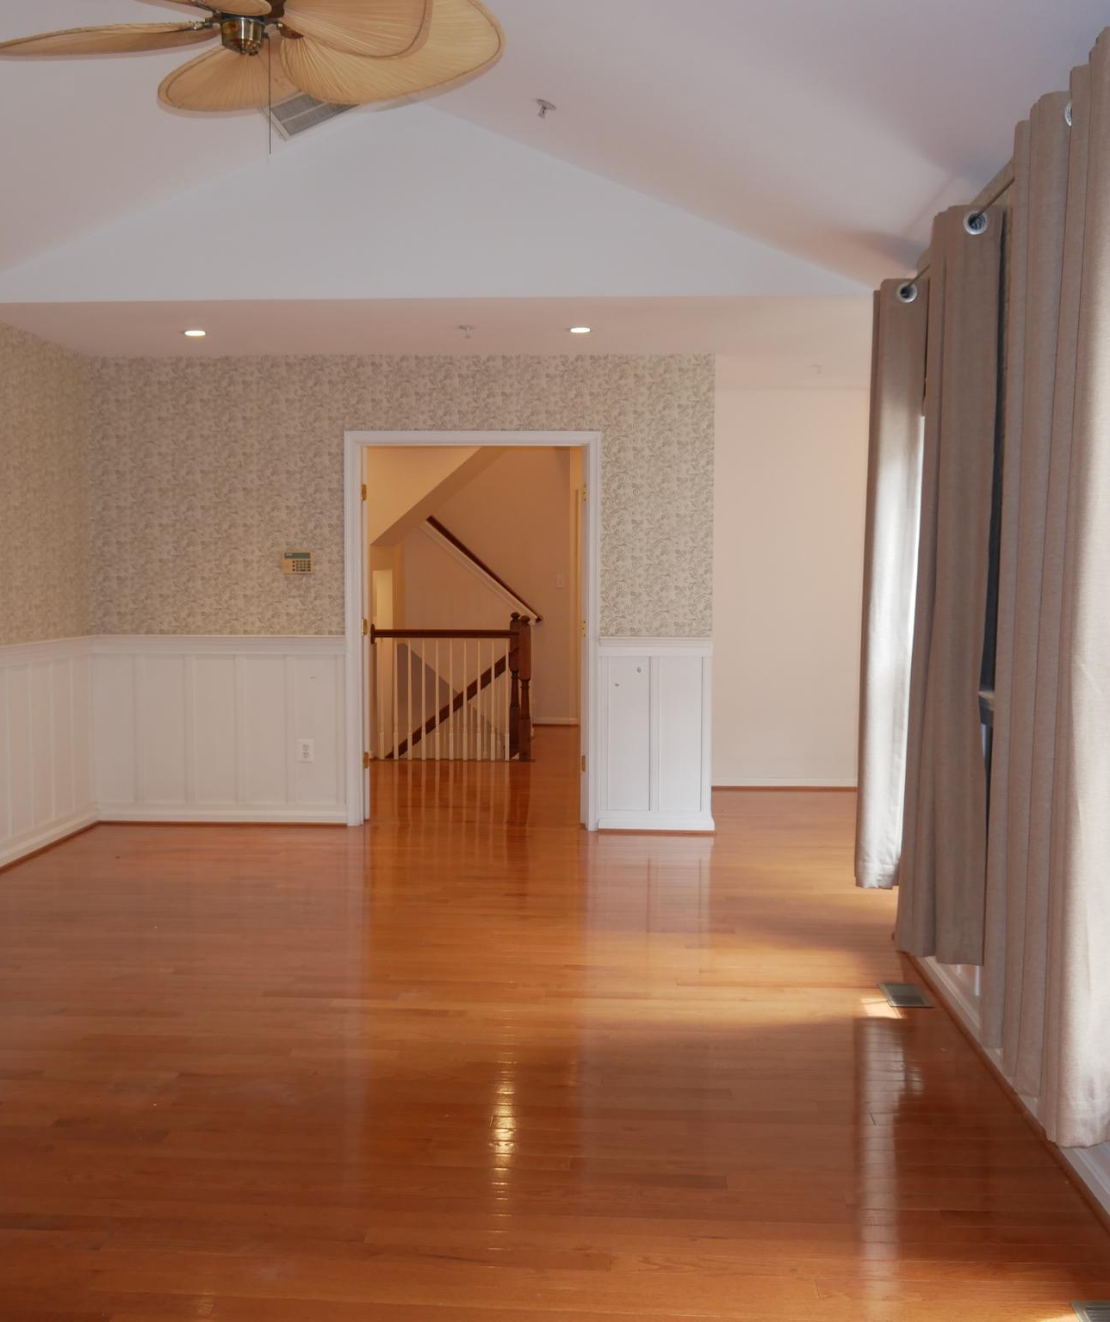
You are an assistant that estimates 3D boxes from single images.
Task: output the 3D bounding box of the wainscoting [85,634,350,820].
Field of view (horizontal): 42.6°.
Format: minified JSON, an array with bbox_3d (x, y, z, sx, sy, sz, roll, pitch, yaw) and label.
[{"bbox_3d":[-1.780,0.373,7.580,1.330,1.010,0.050,0,3,3],"label":"wainscoting"}]

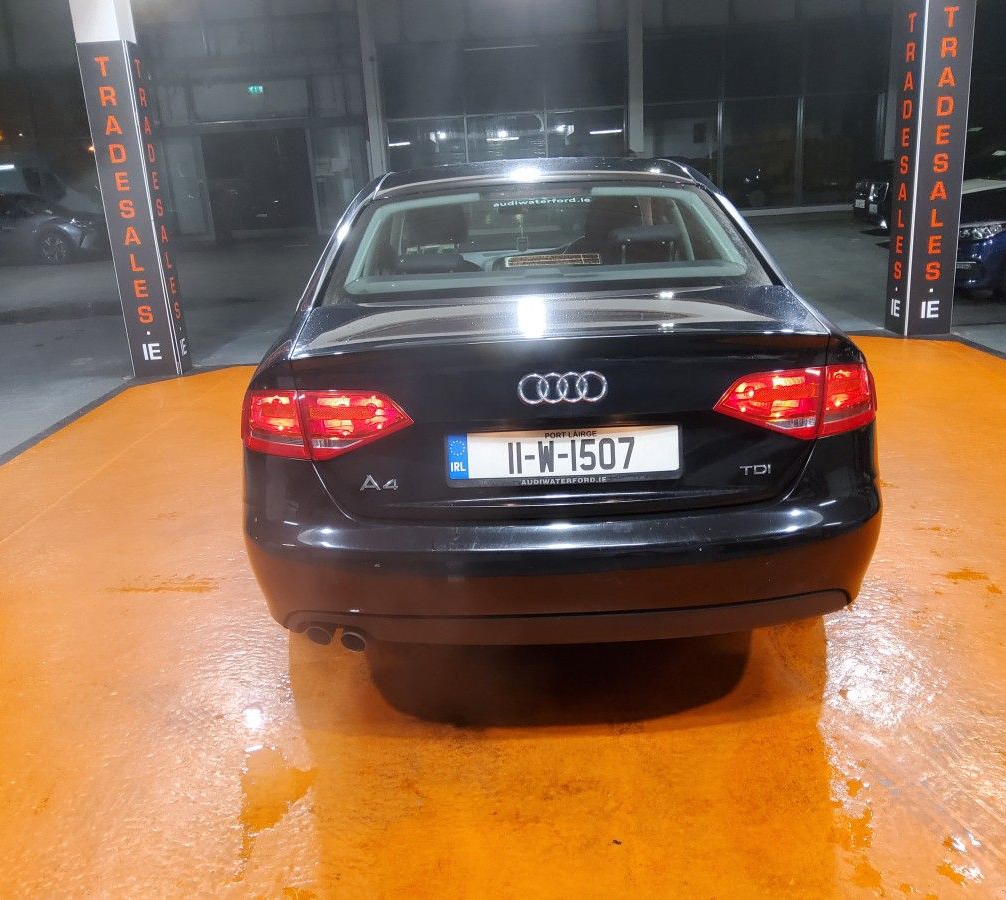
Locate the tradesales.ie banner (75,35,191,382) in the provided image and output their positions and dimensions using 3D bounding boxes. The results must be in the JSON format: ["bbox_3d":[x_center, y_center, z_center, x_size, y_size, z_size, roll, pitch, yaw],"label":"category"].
[{"bbox_3d":[-2.765,-1.773,6.865,0.360,2.420,0.320,-3,17,2],"label":"tradesales.ie banner"}]

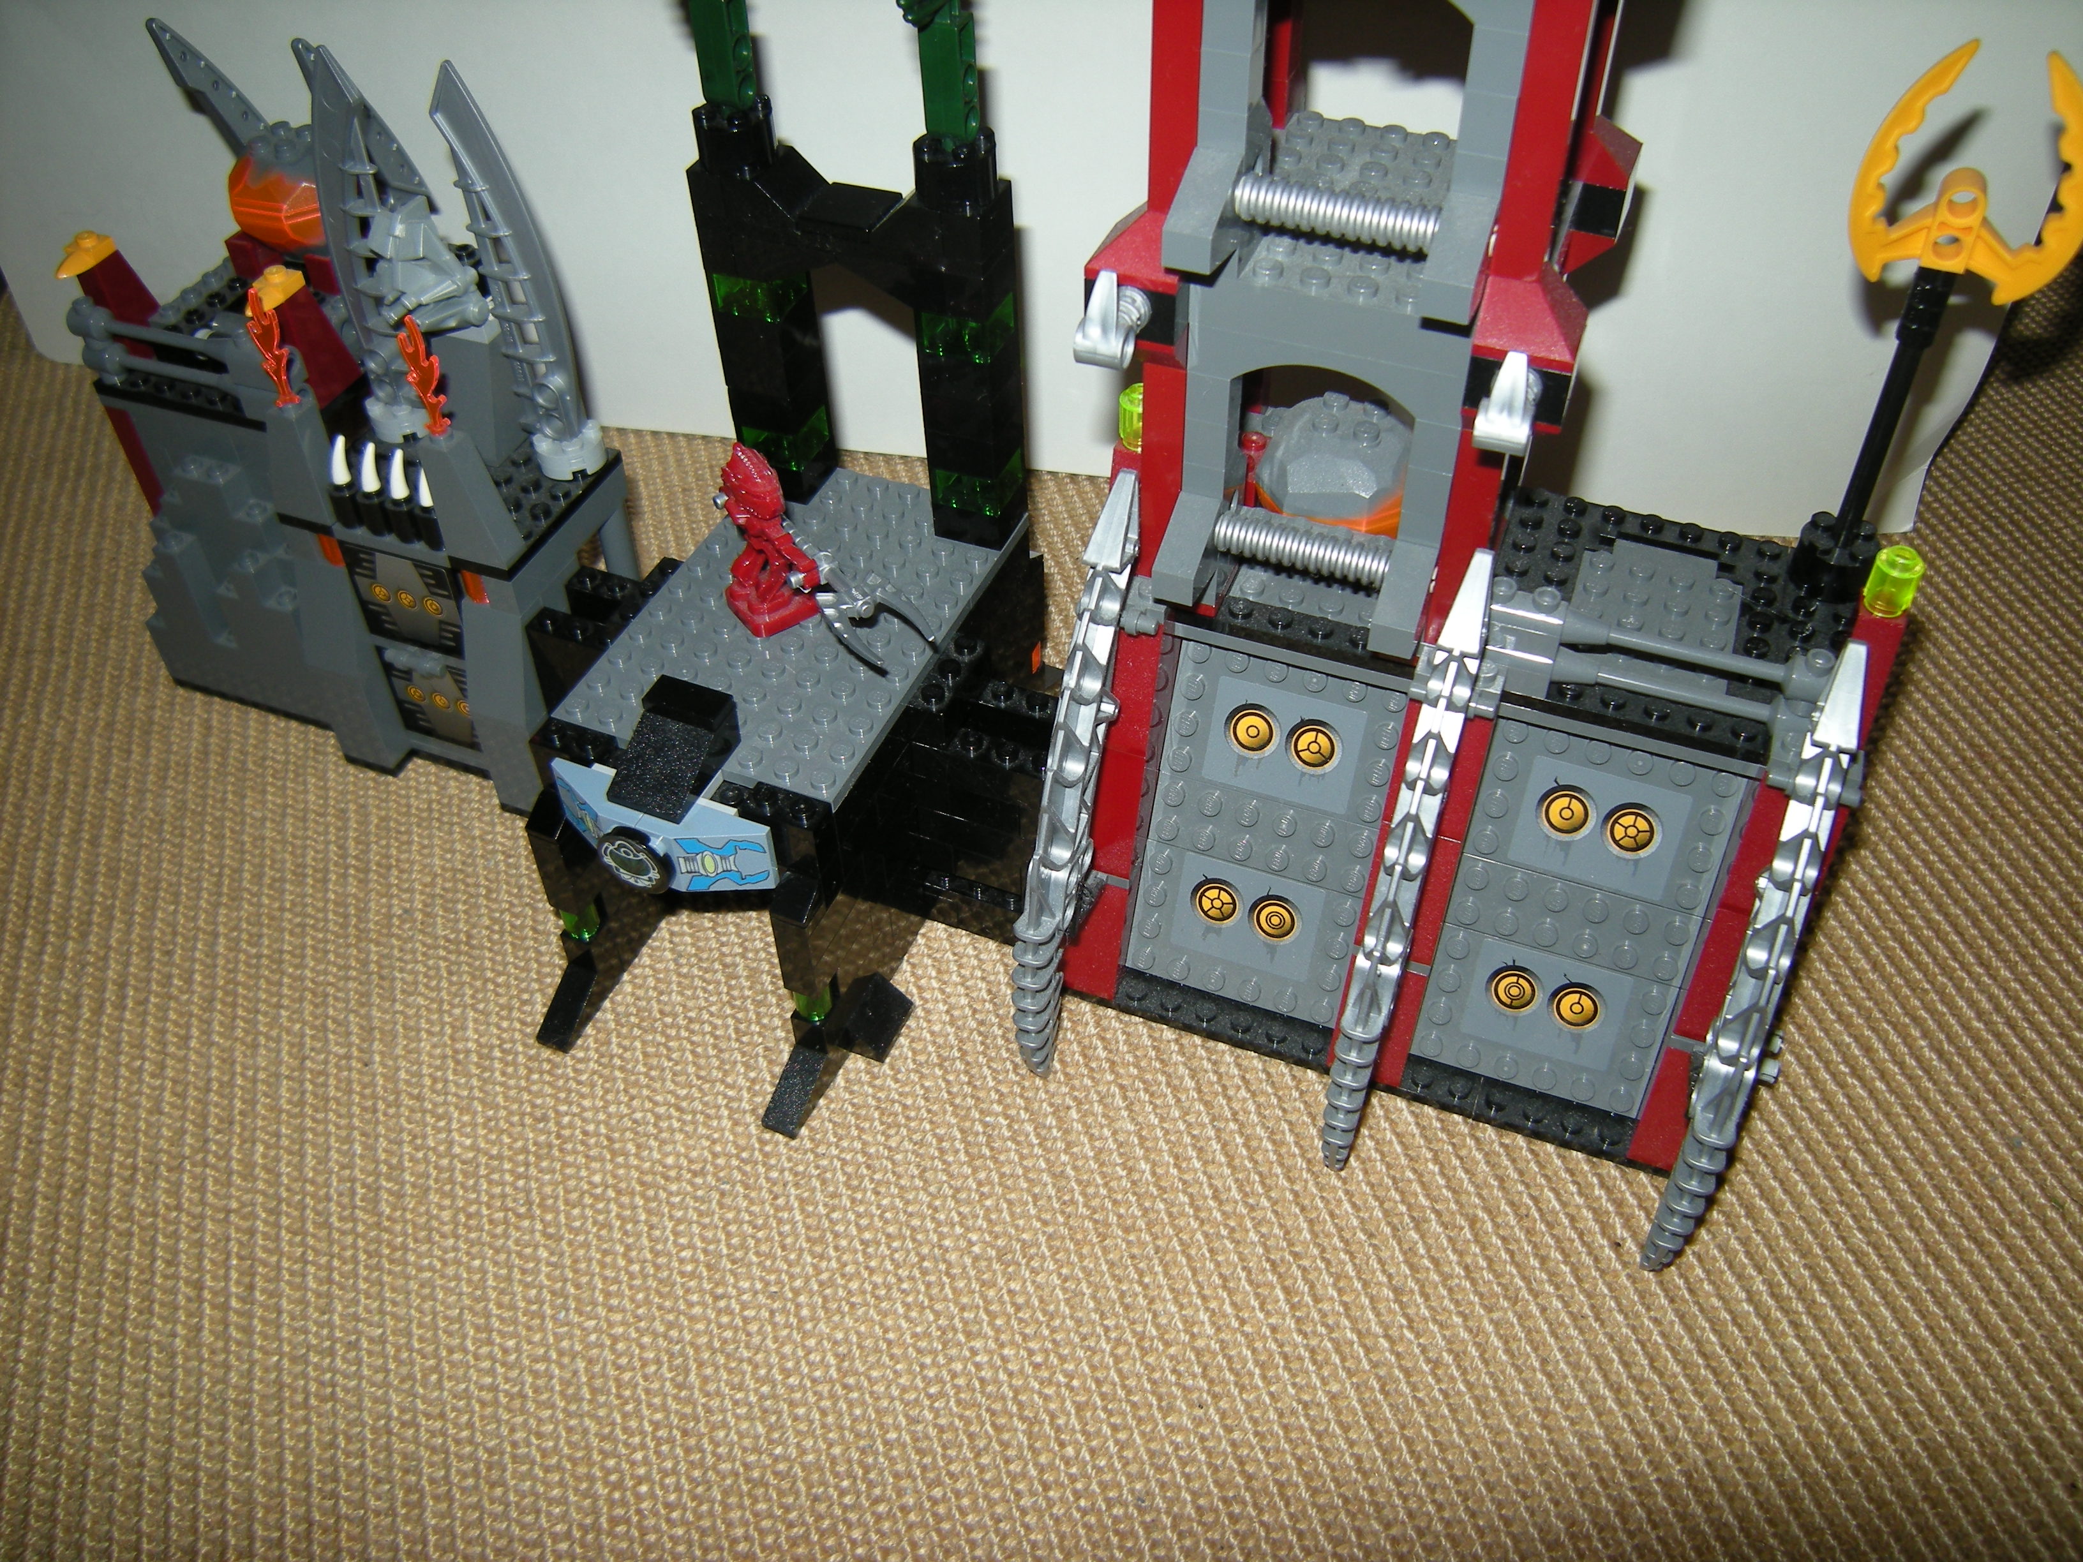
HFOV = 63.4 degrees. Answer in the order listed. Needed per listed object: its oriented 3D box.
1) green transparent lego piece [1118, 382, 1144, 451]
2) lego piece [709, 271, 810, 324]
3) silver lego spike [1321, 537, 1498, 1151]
[{"bbox_3d":[0.020,-0.073,0.337,0.008,0.011,0.008,15,49,15],"label":"green transparent lego piece"},{"bbox_3d":[-0.059,-0.106,0.354,0.016,0.010,0.016,16,49,16],"label":"lego piece"},{"bbox_3d":[0.065,0.024,0.312,0.009,0.134,0.029,15,24,15],"label":"silver lego spike"}]

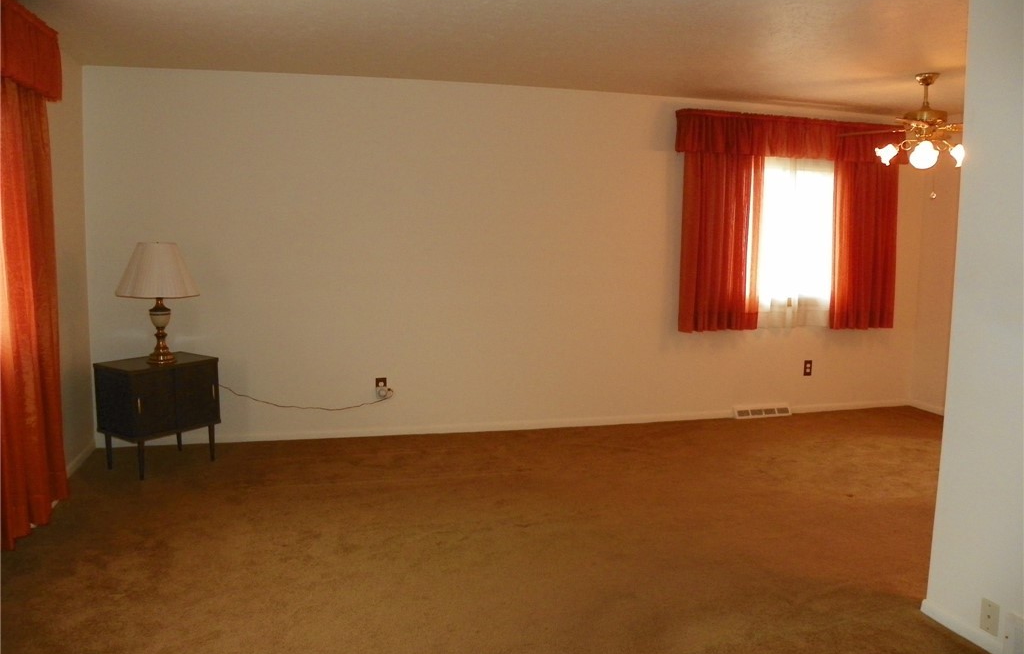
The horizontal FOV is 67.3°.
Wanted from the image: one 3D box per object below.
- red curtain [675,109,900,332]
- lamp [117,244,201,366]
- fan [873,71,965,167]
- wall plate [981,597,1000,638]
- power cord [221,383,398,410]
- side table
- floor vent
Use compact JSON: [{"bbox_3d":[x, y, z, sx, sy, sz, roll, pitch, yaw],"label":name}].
[{"bbox_3d":[2.157,-0.789,5.930,1.920,1.630,0.190,-1,7,-14],"label":"red curtain"},{"bbox_3d":[-2.085,-0.146,4.557,0.455,0.712,0.455,-1,7,-14],"label":"lamp"},{"bbox_3d":[2.483,-1.237,4.620,1.100,0.580,1.100,-1,7,-14],"label":"fan"},{"bbox_3d":[1.643,0.999,2.643,0.007,0.112,0.072,-1,7,-14],"label":"wall plate"},{"bbox_3d":[-1.384,0.470,5.198,1.153,0.243,0.100,-1,7,-14],"label":"power cord"},{"bbox_3d":[-2.122,0.523,4.642,0.391,0.638,0.555,5,8,33],"label":"side table"},{"bbox_3d":[2.039,0.686,6.154,0.500,0.085,0.050,-1,7,-14],"label":"floor vent"}]

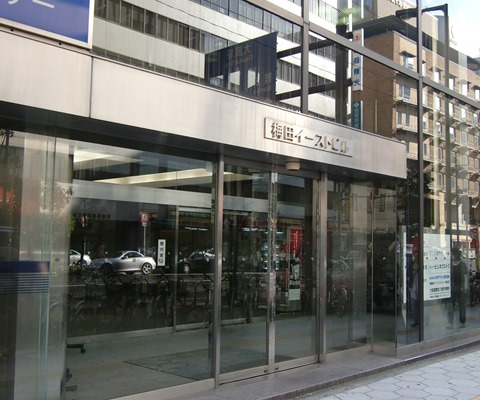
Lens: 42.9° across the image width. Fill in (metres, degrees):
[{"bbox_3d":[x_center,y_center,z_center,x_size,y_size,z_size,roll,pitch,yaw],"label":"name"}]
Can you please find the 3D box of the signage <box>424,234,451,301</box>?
[{"bbox_3d":[2.981,1.003,9.197,0.030,0.960,0.900,-3,-6,43],"label":"signage"}]

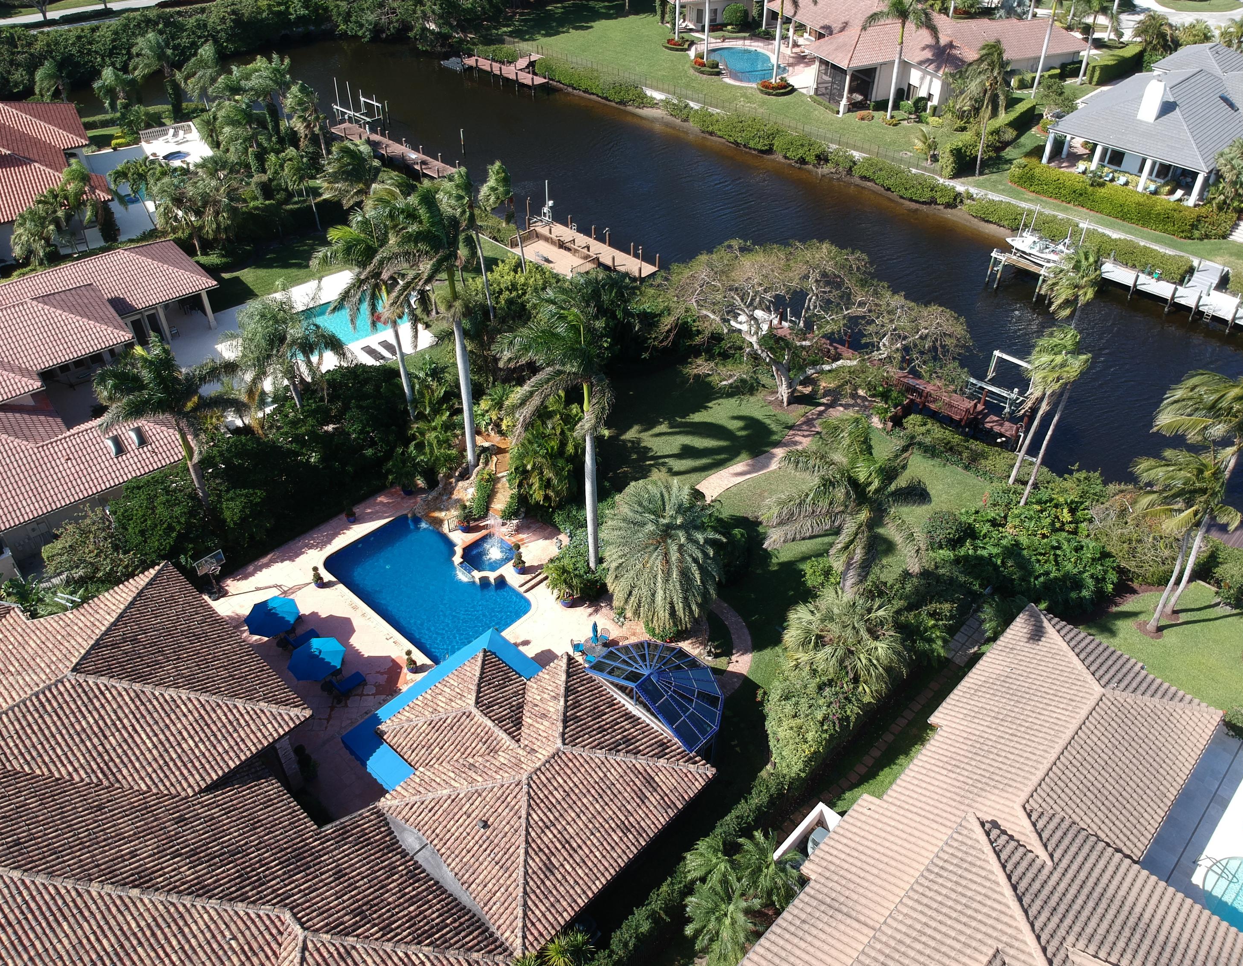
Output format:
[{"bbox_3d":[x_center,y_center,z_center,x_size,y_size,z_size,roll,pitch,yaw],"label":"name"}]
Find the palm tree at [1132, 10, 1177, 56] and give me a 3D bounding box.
[{"bbox_3d":[69.298,-58.128,121.447,5.200,6.200,5.200,0,39,0],"label":"palm tree"}]

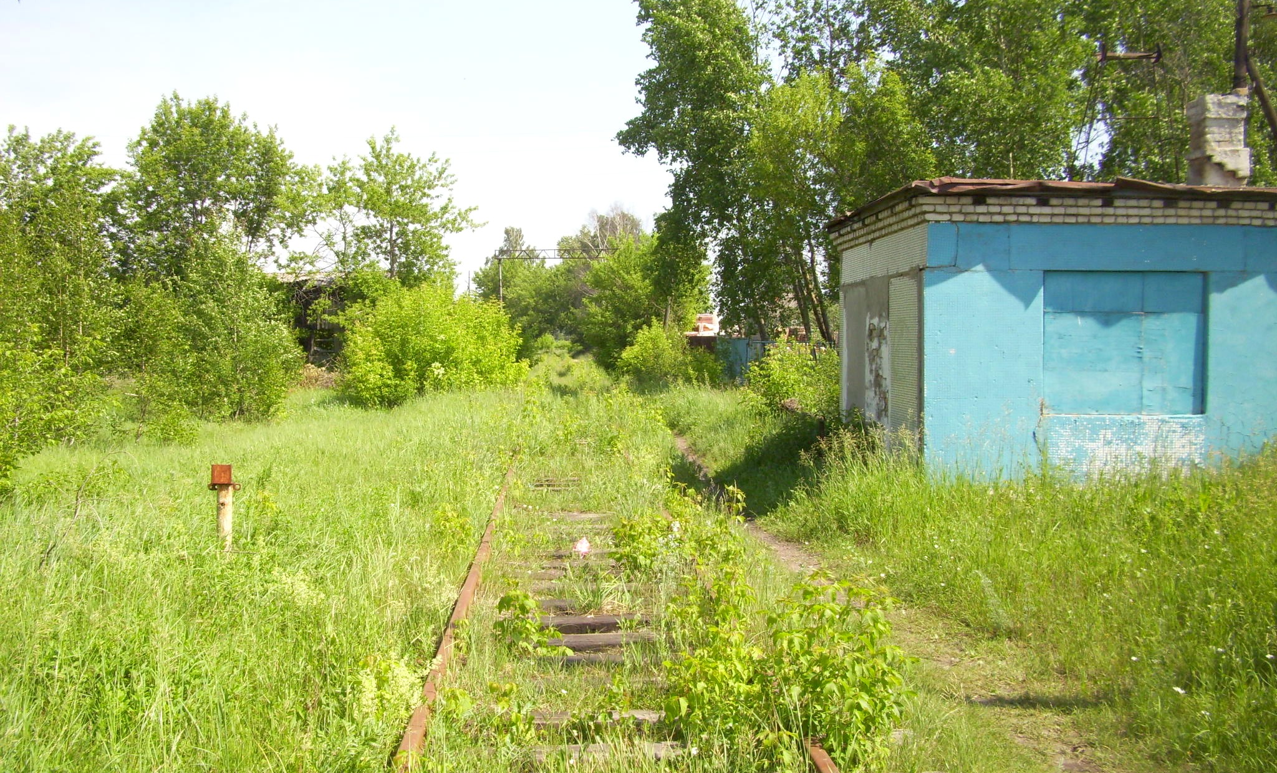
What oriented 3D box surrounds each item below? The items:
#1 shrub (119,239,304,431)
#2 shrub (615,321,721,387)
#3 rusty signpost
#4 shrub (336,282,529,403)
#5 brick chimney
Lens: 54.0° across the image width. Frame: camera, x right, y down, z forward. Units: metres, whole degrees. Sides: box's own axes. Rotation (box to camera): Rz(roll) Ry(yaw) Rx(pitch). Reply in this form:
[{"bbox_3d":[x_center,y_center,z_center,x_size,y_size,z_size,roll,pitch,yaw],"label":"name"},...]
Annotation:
[{"bbox_3d":[-8.263,-0.976,24.300,3.300,3.600,3.000,0,2,-19],"label":"shrub"},{"bbox_3d":[1.092,-1.128,45.000,3.700,2.500,3.200,0,1,-5],"label":"shrub"},{"bbox_3d":[-3.053,0.931,9.250,0.240,0.730,0.150,0,1,-6],"label":"rusty signpost"},{"bbox_3d":[-5.154,-0.980,32.000,4.500,3.250,4.000,0,1,-5],"label":"shrub"},{"bbox_3d":[6.568,-2.728,14.200,0.500,1.160,0.420,0,1,-5],"label":"brick chimney"}]

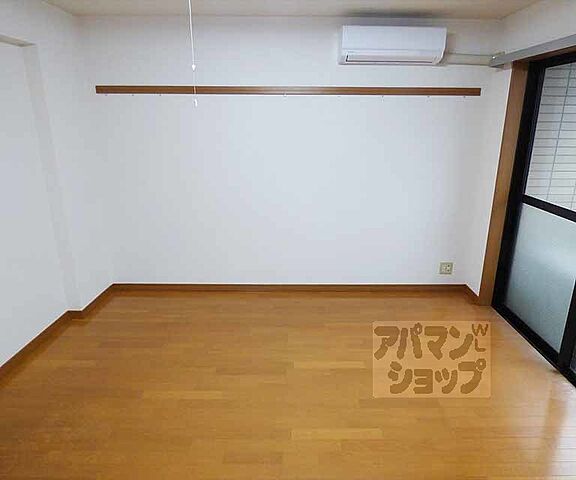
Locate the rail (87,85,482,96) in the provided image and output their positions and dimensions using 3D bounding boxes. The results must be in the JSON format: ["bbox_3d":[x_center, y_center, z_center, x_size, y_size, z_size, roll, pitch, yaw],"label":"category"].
[{"bbox_3d":[0.008,-1.246,2.911,3.220,0.058,0.025,0,15,0],"label":"rail"}]

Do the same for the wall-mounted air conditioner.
[{"bbox_3d":[0.803,-1.518,2.737,0.783,0.227,0.220,0,15,0],"label":"wall-mounted air conditioner"}]

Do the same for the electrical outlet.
[{"bbox_3d":[1.525,0.275,3.341,0.120,0.120,0.012,0,15,0],"label":"electrical outlet"}]

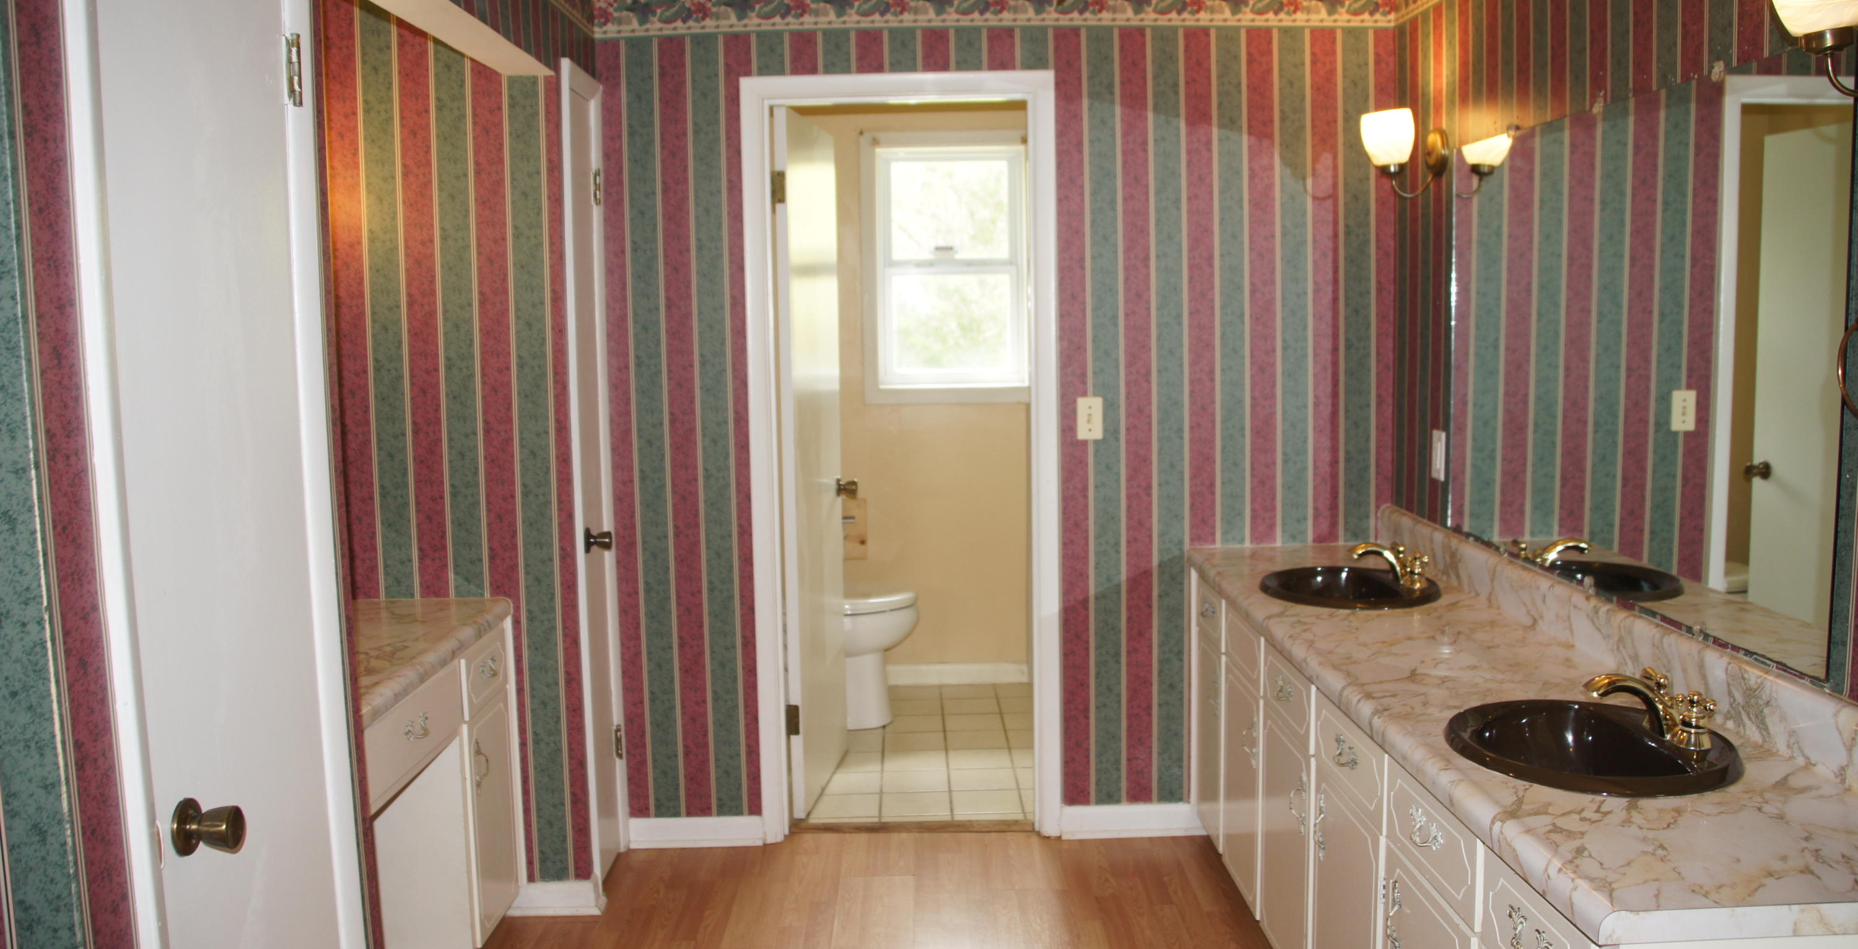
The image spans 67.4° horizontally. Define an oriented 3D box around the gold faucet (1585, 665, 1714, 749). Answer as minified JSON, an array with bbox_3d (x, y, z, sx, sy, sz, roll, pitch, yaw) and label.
[{"bbox_3d":[1.083,0.356,2.109,0.168,0.100,0.165,-1,7,-1],"label":"gold faucet"}]

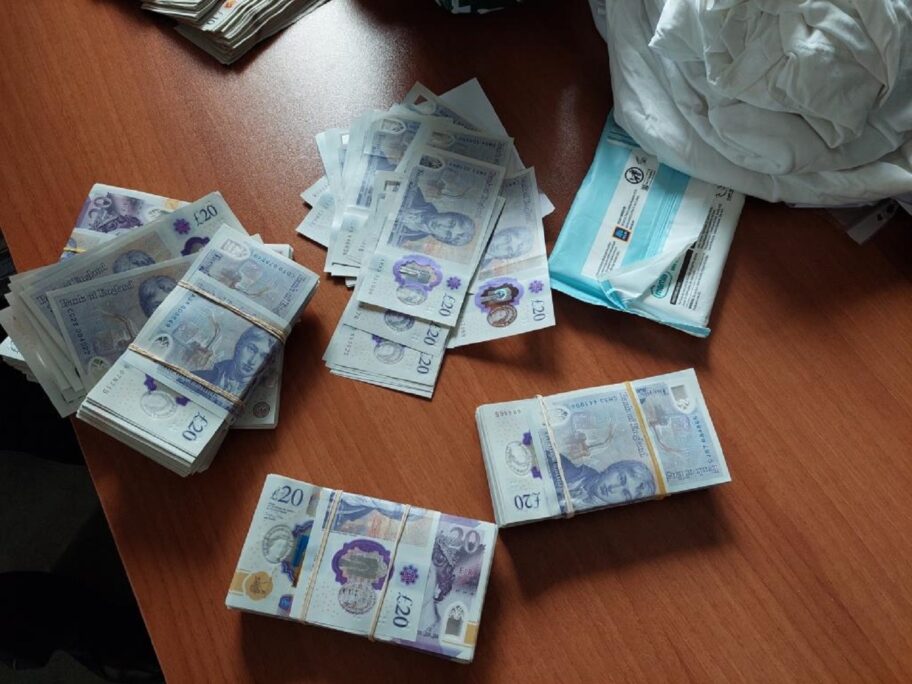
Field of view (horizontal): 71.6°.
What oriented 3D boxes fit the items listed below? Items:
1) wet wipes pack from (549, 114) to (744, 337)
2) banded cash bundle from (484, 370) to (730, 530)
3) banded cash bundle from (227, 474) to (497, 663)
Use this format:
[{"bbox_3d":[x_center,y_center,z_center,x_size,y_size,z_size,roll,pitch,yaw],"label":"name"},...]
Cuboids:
[{"bbox_3d":[0.150,-0.097,0.466,0.113,0.026,0.172,19,69,8],"label":"wet wipes pack"},{"bbox_3d":[0.089,0.067,0.399,0.142,0.029,0.075,-10,68,-4],"label":"banded cash bundle"},{"bbox_3d":[-0.051,0.131,0.372,0.140,0.029,0.075,11,68,4],"label":"banded cash bundle"}]

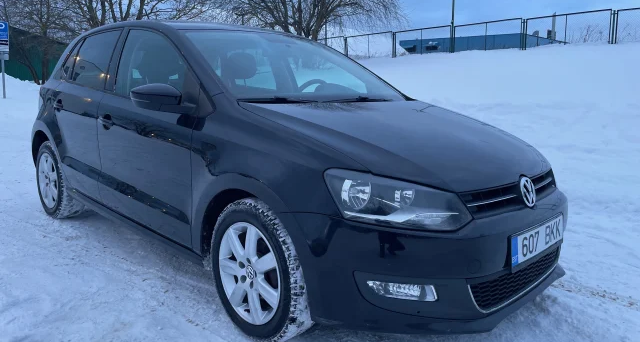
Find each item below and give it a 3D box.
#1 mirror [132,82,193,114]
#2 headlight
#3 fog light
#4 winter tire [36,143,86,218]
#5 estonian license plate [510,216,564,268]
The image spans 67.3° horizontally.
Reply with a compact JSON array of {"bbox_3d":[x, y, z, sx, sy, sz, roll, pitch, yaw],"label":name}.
[{"bbox_3d":[-0.717,-0.328,2.186,0.222,0.133,0.183,-5,11,-33],"label":"mirror"},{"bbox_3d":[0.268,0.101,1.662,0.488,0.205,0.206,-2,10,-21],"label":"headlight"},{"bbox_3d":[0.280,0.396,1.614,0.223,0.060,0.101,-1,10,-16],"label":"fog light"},{"bbox_3d":[-1.986,0.064,3.684,0.600,0.600,0.190,11,13,43],"label":"winter tire"},{"bbox_3d":[0.874,0.269,1.911,0.022,0.113,0.520,3,8,44],"label":"estonian license plate"}]

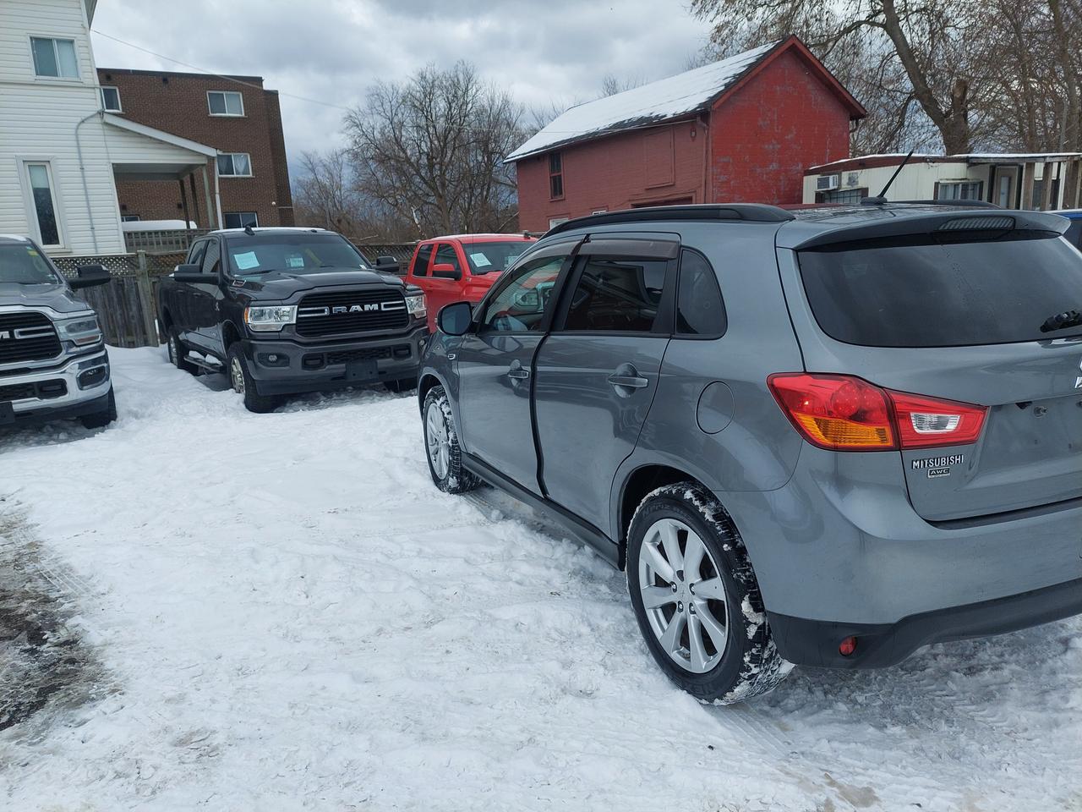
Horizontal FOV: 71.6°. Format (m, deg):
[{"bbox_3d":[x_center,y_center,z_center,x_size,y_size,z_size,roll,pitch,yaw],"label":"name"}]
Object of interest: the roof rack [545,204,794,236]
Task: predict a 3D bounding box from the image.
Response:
[{"bbox_3d":[0.375,-0.719,2.970,0.070,0.120,1.760,-6,10,-24],"label":"roof rack"}]

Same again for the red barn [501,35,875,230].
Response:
[{"bbox_3d":[3.944,-7.054,24.235,5.850,6.480,10.480,-9,13,-29],"label":"red barn"}]

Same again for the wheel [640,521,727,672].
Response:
[{"bbox_3d":[0.523,0.596,2.443,0.180,0.485,0.485,-6,10,-24],"label":"wheel"}]

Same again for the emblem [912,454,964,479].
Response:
[{"bbox_3d":[0.984,0.152,1.852,0.183,0.055,0.012,-6,10,-24],"label":"emblem"}]

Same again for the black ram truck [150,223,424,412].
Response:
[{"bbox_3d":[-3.615,-1.283,9.981,2.150,1.990,6.000,-10,14,-33],"label":"black ram truck"}]

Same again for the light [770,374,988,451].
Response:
[{"bbox_3d":[0.867,0.004,1.931,0.470,0.180,0.310,-6,10,-24],"label":"light"}]

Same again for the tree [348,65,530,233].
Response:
[{"bbox_3d":[-4.972,-11.487,38.083,9.010,11.060,8.100,-4,11,-6],"label":"tree"}]

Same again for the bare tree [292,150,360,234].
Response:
[{"bbox_3d":[-11.438,-10.174,41.750,4.460,7.670,4.270,-6,12,-14],"label":"bare tree"}]

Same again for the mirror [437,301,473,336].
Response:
[{"bbox_3d":[-0.462,-0.466,4.019,0.210,0.185,0.140,-6,10,-24],"label":"mirror"}]

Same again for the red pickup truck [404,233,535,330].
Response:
[{"bbox_3d":[-0.946,-1.713,11.884,2.070,1.910,5.850,-10,13,-30],"label":"red pickup truck"}]

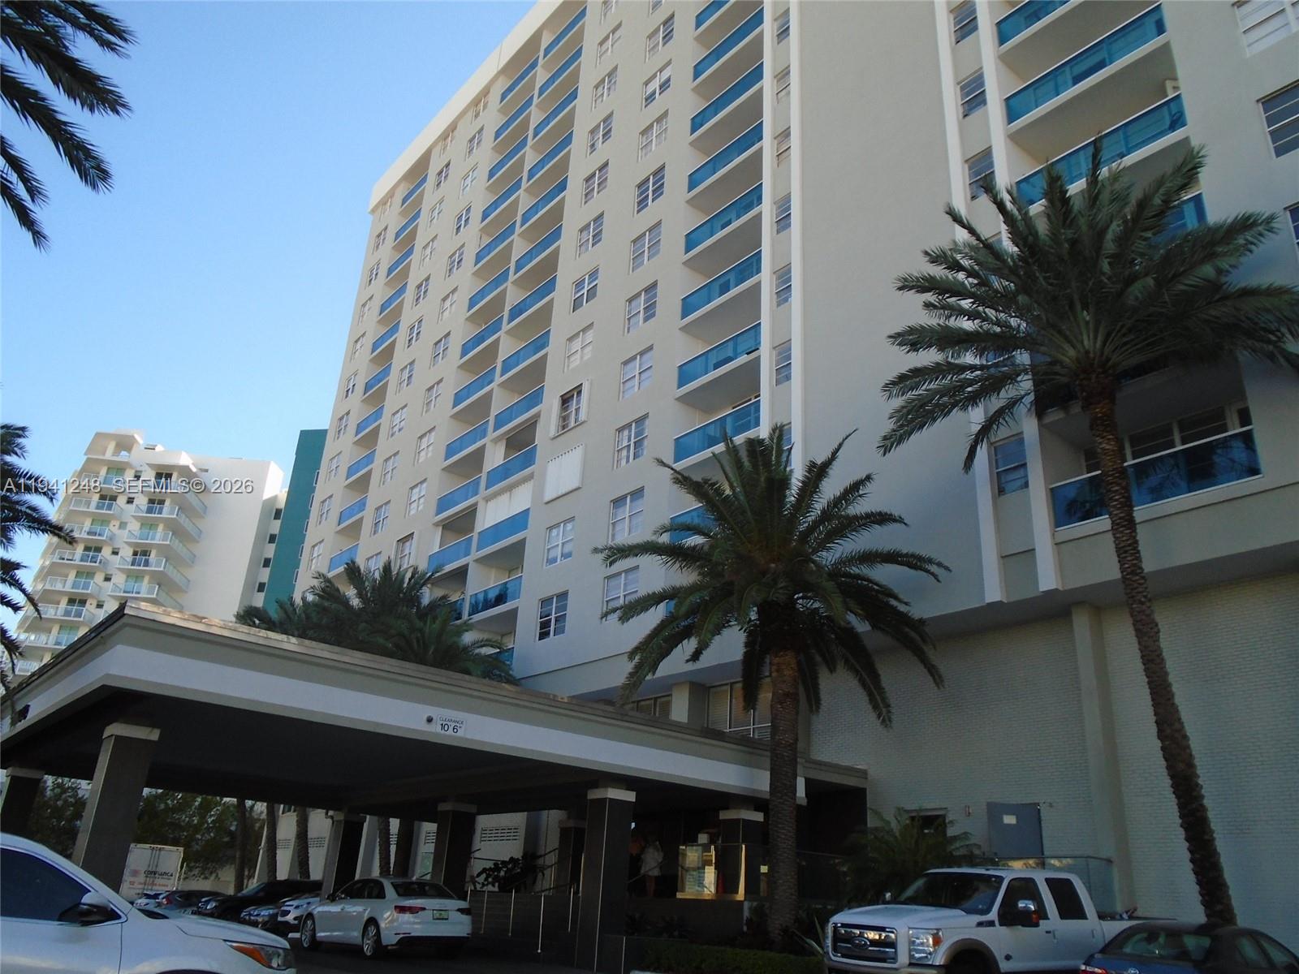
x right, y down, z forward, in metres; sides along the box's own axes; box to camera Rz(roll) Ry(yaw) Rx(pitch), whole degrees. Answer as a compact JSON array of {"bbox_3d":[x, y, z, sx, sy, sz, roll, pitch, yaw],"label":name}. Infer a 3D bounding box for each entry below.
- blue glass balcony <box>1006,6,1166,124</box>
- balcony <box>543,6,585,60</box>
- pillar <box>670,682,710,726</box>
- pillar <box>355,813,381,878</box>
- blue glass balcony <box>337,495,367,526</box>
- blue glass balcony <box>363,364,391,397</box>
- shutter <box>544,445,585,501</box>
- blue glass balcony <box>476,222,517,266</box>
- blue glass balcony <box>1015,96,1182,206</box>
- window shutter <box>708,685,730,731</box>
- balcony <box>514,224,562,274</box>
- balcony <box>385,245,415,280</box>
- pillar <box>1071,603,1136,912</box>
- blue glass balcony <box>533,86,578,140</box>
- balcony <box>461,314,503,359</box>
[{"bbox_3d":[10.382,-10.086,23.489,0.120,0.930,3.926,22,-30,-35],"label":"blue glass balcony"},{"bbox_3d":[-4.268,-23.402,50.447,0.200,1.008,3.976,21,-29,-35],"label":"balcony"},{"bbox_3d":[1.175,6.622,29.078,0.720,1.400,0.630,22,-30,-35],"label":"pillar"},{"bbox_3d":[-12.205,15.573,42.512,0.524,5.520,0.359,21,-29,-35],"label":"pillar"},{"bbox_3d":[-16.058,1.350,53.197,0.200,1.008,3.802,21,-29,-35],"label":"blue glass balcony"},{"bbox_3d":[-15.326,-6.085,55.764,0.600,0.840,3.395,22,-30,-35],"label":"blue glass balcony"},{"bbox_3d":[-3.124,-0.486,36.046,0.140,1.740,2.150,22,-30,-35],"label":"shutter"},{"bbox_3d":[-7.656,-12.024,48.567,0.120,0.930,3.794,22,-30,-35],"label":"blue glass balcony"},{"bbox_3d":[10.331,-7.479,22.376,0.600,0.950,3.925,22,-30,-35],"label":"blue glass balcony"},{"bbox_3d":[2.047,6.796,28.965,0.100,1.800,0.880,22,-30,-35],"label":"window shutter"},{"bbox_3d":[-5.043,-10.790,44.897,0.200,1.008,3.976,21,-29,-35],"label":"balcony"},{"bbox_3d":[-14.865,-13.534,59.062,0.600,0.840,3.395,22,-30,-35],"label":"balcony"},{"bbox_3d":[9.078,5.808,19.305,0.497,7.093,0.345,21,-29,-35],"label":"pillar"},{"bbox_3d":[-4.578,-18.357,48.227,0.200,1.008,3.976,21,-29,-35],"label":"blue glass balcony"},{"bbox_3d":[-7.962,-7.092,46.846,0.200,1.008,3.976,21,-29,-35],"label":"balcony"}]

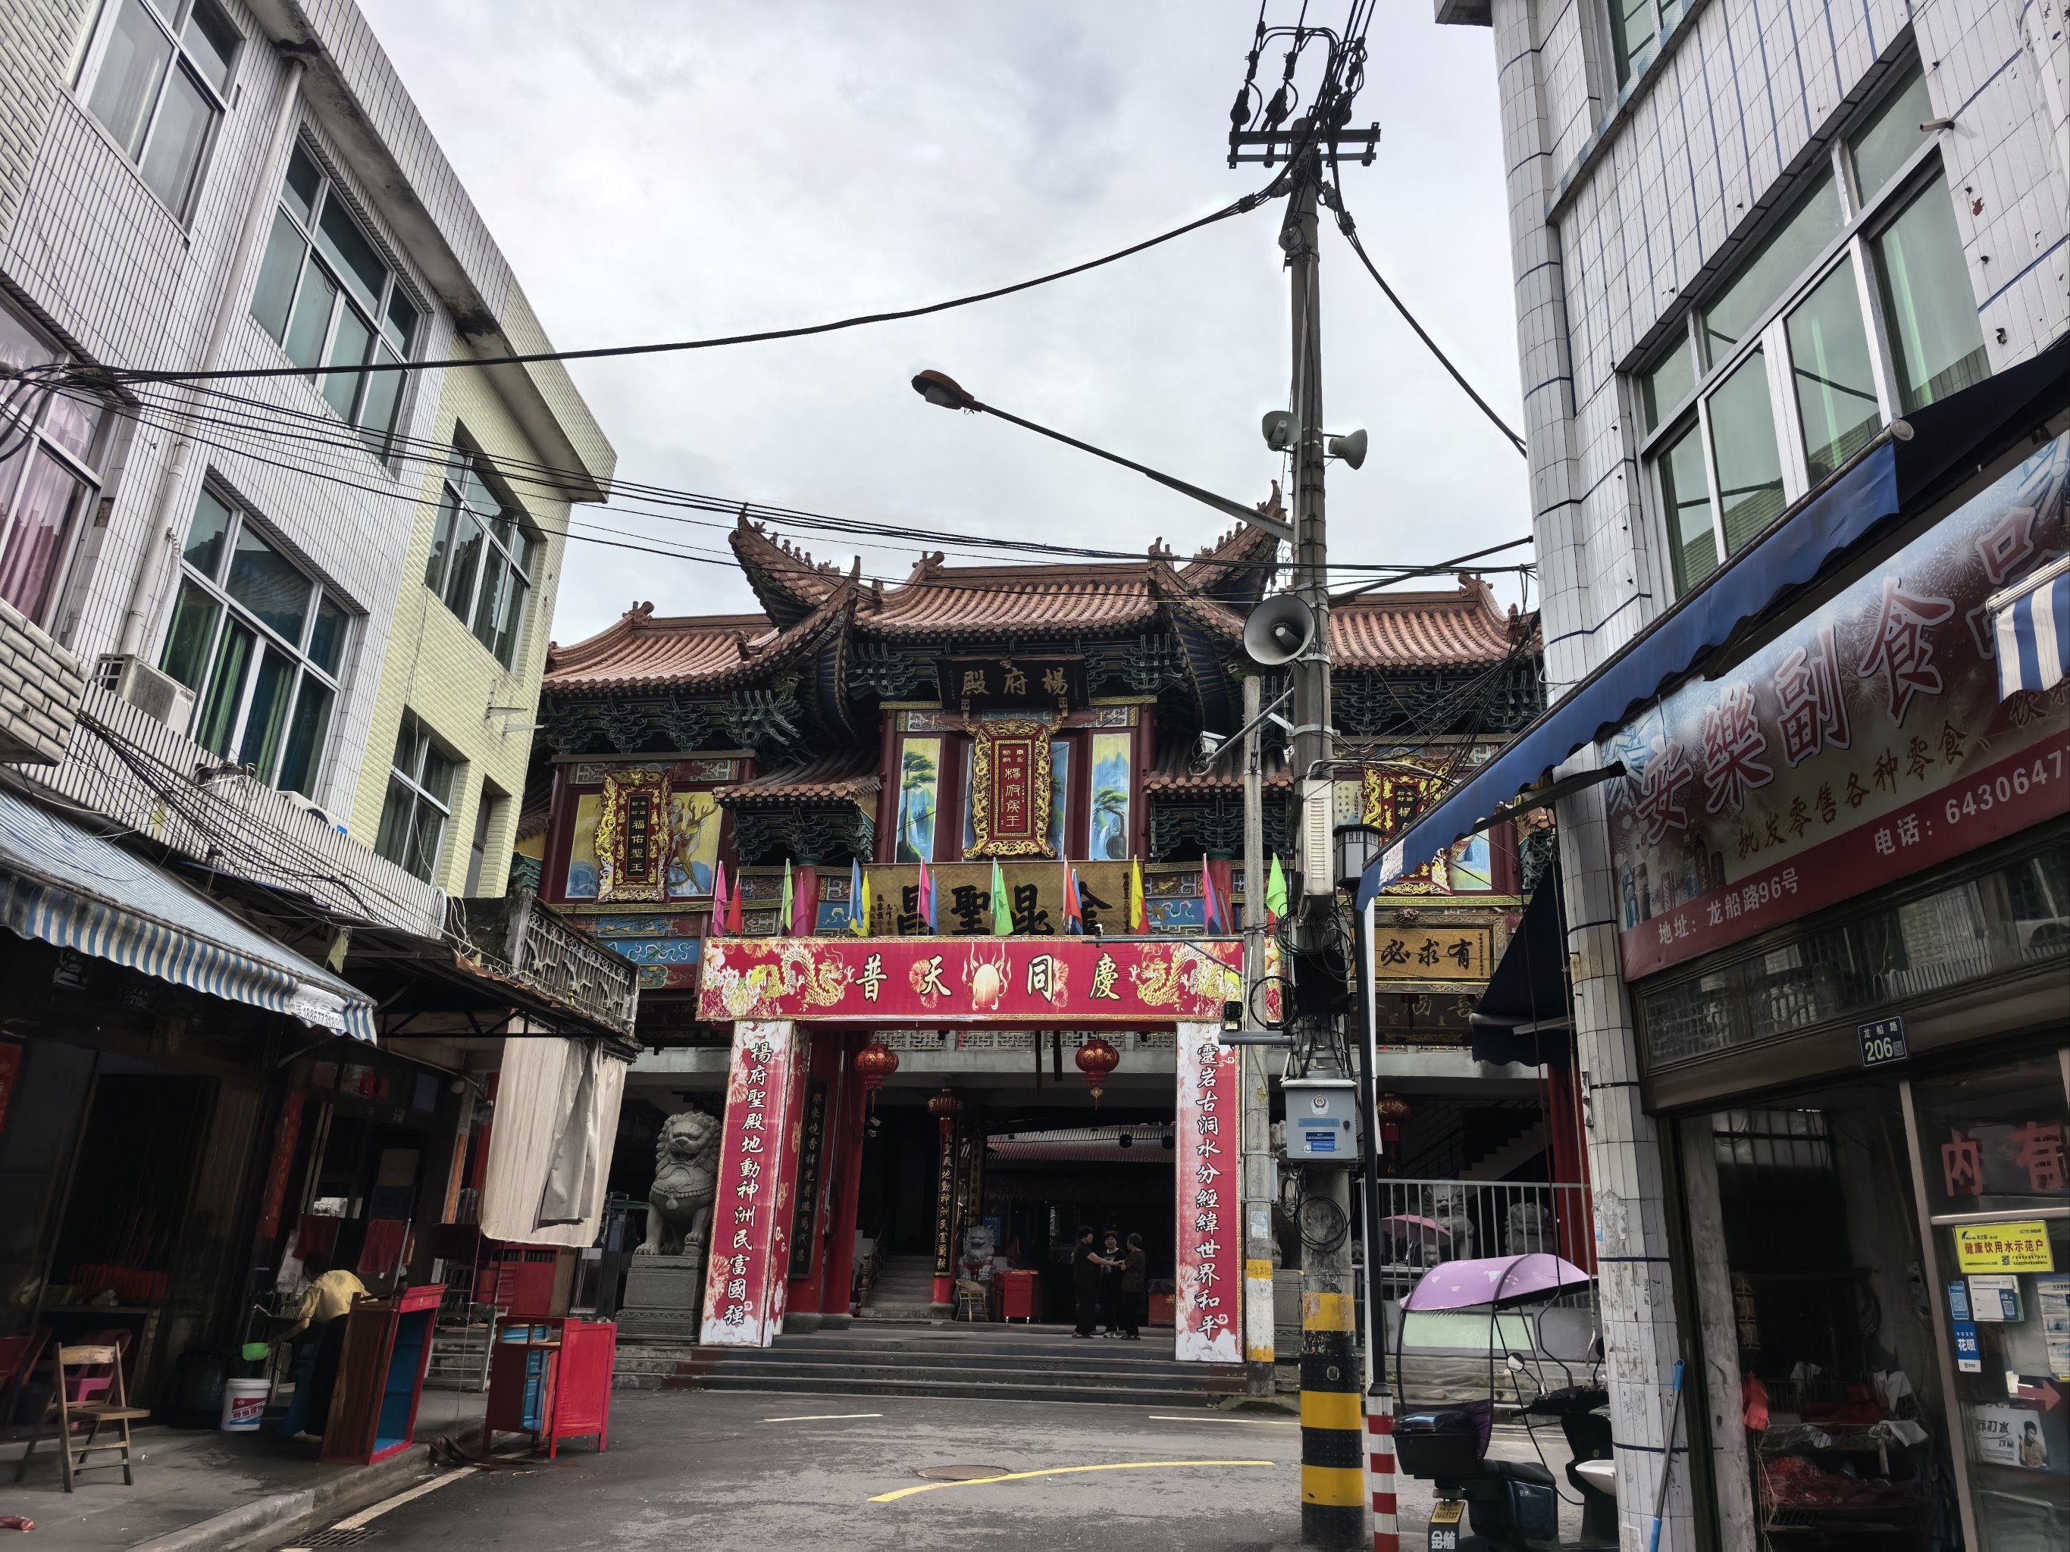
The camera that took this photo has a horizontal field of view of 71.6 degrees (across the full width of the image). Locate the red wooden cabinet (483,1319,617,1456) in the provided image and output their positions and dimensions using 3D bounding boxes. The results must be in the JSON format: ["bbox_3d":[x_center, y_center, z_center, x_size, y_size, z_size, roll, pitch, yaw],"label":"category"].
[{"bbox_3d":[-3.706,4.695,11.092,0.740,0.965,0.560,-9,-22,28],"label":"red wooden cabinet"}]

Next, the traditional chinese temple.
[{"bbox_3d":[0.227,2.673,24.248,15.800,13.000,8.000,-1,-20,8],"label":"traditional chinese temple"}]

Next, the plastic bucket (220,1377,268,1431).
[{"bbox_3d":[-5.801,4.628,10.550,0.300,0.340,0.300,2,-19,0],"label":"plastic bucket"}]

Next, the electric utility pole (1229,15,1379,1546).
[{"bbox_3d":[1.956,-0.481,10.041,1.220,10.440,0.550,3,-19,0],"label":"electric utility pole"}]

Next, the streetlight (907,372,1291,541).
[{"bbox_3d":[0.498,-2.225,10.104,2.850,0.860,0.300,7,-20,-14],"label":"streetlight"}]

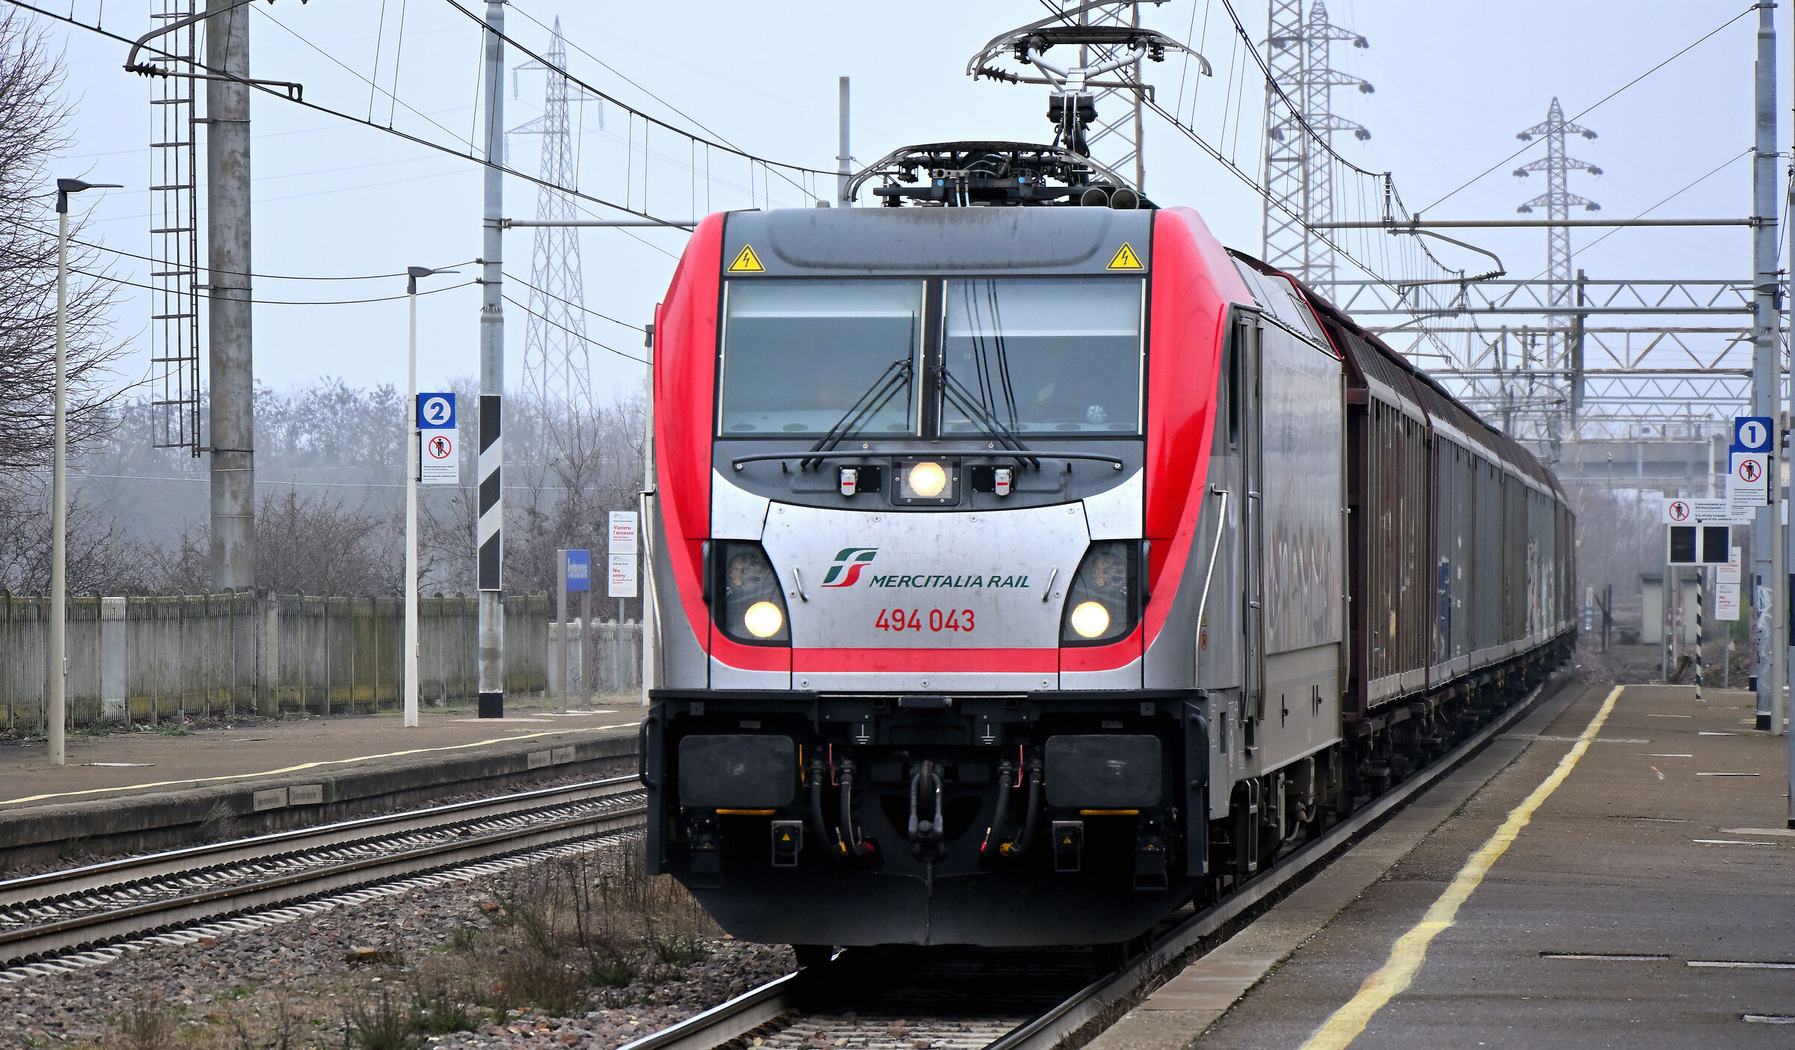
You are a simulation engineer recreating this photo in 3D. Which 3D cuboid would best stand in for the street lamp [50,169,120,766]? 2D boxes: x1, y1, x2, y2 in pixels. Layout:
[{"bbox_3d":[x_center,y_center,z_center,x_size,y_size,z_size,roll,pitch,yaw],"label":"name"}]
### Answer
[{"bbox_3d":[-6.927,-0.447,89.400,0.620,5.000,0.250,0,0,5],"label":"street lamp"}]

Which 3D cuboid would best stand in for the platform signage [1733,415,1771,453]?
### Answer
[{"bbox_3d":[9.428,-0.986,115.300,0.400,0.400,0.040,0,0,4],"label":"platform signage"}]

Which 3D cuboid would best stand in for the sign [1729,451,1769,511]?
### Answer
[{"bbox_3d":[9.531,-0.498,117.000,0.400,0.600,0.040,0,0,4],"label":"sign"}]

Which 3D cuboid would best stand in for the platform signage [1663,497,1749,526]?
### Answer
[{"bbox_3d":[12.917,-0.208,167.000,1.400,0.400,0.040,0,0,4],"label":"platform signage"}]

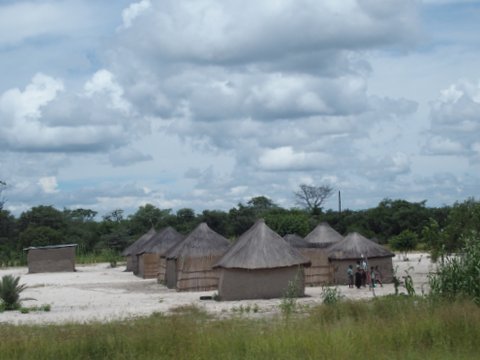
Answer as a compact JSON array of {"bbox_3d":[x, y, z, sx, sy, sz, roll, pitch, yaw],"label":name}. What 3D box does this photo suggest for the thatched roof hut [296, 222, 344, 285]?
[{"bbox_3d":[5.312,4.662,67.601,3.800,3.900,3.800,-2,-3,4],"label":"thatched roof hut"}]

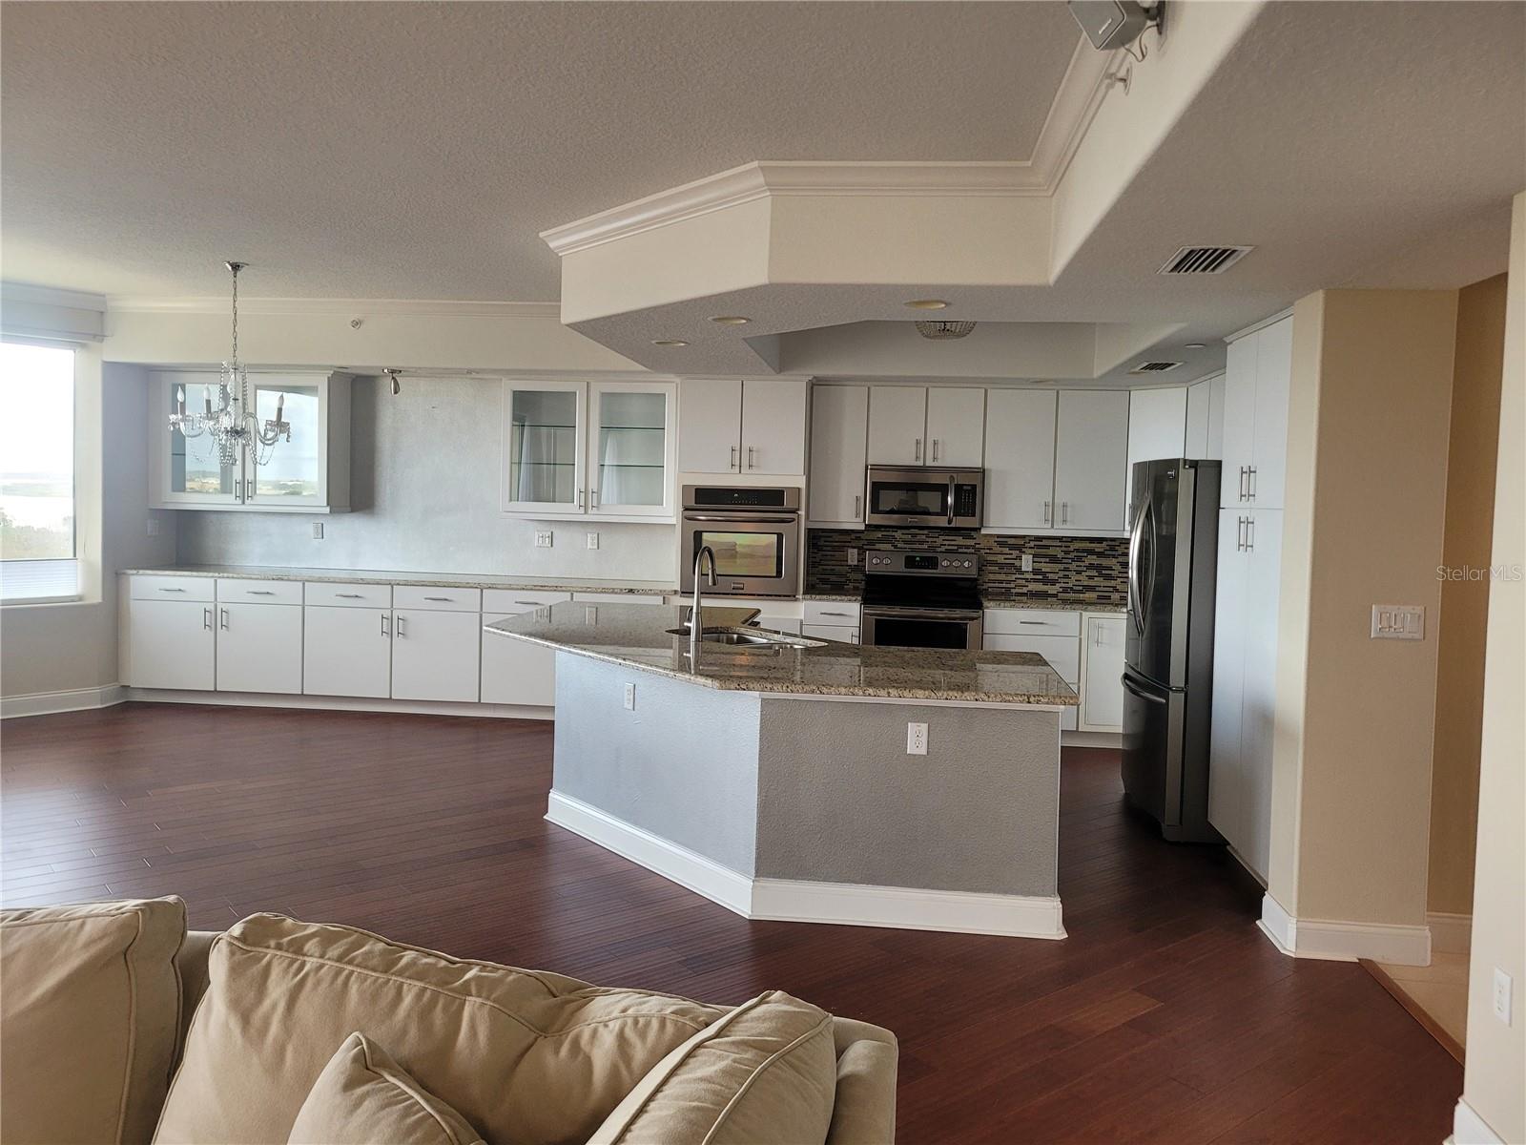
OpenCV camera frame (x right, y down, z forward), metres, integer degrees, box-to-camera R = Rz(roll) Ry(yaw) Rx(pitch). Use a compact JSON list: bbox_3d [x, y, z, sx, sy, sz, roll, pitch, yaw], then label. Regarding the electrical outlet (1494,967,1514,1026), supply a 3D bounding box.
[{"bbox_3d":[1.743,1.003,2.709,0.010,0.114,0.070,2,4,6],"label":"electrical outlet"}]

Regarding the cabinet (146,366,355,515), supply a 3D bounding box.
[{"bbox_3d":[-3.618,-0.937,8.144,1.300,0.967,0.330,2,4,6],"label":"cabinet"}]

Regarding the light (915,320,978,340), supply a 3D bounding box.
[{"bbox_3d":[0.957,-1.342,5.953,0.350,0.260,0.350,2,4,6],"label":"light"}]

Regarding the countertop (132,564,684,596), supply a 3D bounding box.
[{"bbox_3d":[-2.415,0.041,7.931,3.770,0.035,0.640,2,4,6],"label":"countertop"}]

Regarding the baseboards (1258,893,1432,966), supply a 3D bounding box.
[{"bbox_3d":[2.060,1.253,4.085,0.477,0.142,0.360,2,3,6],"label":"baseboards"}]

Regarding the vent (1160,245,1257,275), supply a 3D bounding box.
[{"bbox_3d":[1.377,-0.980,3.587,0.214,0.025,0.410,2,3,6],"label":"vent"}]

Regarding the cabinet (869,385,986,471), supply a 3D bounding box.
[{"bbox_3d":[1.081,-0.968,7.648,0.745,0.524,0.330,2,4,6],"label":"cabinet"}]

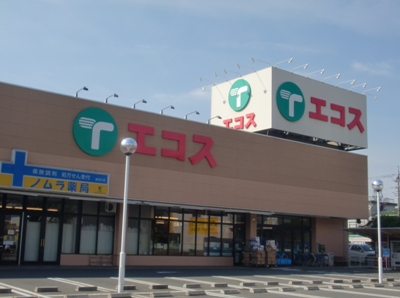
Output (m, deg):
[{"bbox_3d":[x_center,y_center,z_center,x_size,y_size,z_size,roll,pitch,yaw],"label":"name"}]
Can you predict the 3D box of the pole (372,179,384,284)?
[{"bbox_3d":[7.524,3.436,23.268,0.499,4.279,0.499,10,-13,-37],"label":"pole"}]

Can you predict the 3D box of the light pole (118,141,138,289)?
[{"bbox_3d":[-2.152,1.859,16.021,0.489,4.427,0.489,10,-13,-37],"label":"light pole"}]

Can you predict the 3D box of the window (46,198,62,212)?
[{"bbox_3d":[-7.451,2.843,28.421,0.861,0.712,0.100,10,-13,-37],"label":"window"}]

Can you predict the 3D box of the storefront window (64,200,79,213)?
[{"bbox_3d":[-6.605,2.934,28.447,0.768,0.721,0.100,9,-13,-37],"label":"storefront window"}]

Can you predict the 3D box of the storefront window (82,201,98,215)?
[{"bbox_3d":[-5.844,3.178,29.627,0.936,0.742,0.100,10,-13,-37],"label":"storefront window"}]

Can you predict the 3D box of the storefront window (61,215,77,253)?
[{"bbox_3d":[-6.795,4.416,28.679,0.885,1.937,0.100,10,-13,-37],"label":"storefront window"}]

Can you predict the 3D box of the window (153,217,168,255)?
[{"bbox_3d":[-2.198,5.039,31.649,0.916,1.979,0.100,9,-13,-37],"label":"window"}]

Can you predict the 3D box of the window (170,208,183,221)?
[{"bbox_3d":[-1.373,3.734,31.898,0.954,0.759,0.100,9,-12,-37],"label":"window"}]

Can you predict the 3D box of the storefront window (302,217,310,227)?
[{"bbox_3d":[7.659,5.284,39.882,0.852,0.714,0.100,10,-13,-37],"label":"storefront window"}]

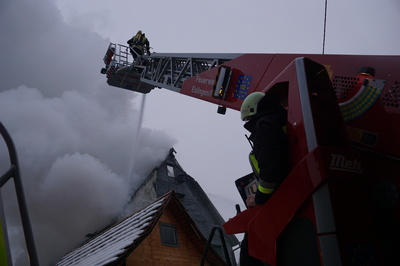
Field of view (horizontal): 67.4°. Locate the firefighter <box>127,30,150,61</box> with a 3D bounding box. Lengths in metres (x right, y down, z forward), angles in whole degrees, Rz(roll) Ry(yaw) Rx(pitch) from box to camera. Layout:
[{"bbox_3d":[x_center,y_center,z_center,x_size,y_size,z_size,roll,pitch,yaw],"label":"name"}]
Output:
[{"bbox_3d":[-2.373,-3.244,11.600,0.800,1.750,0.550,3,-23,-18],"label":"firefighter"}]

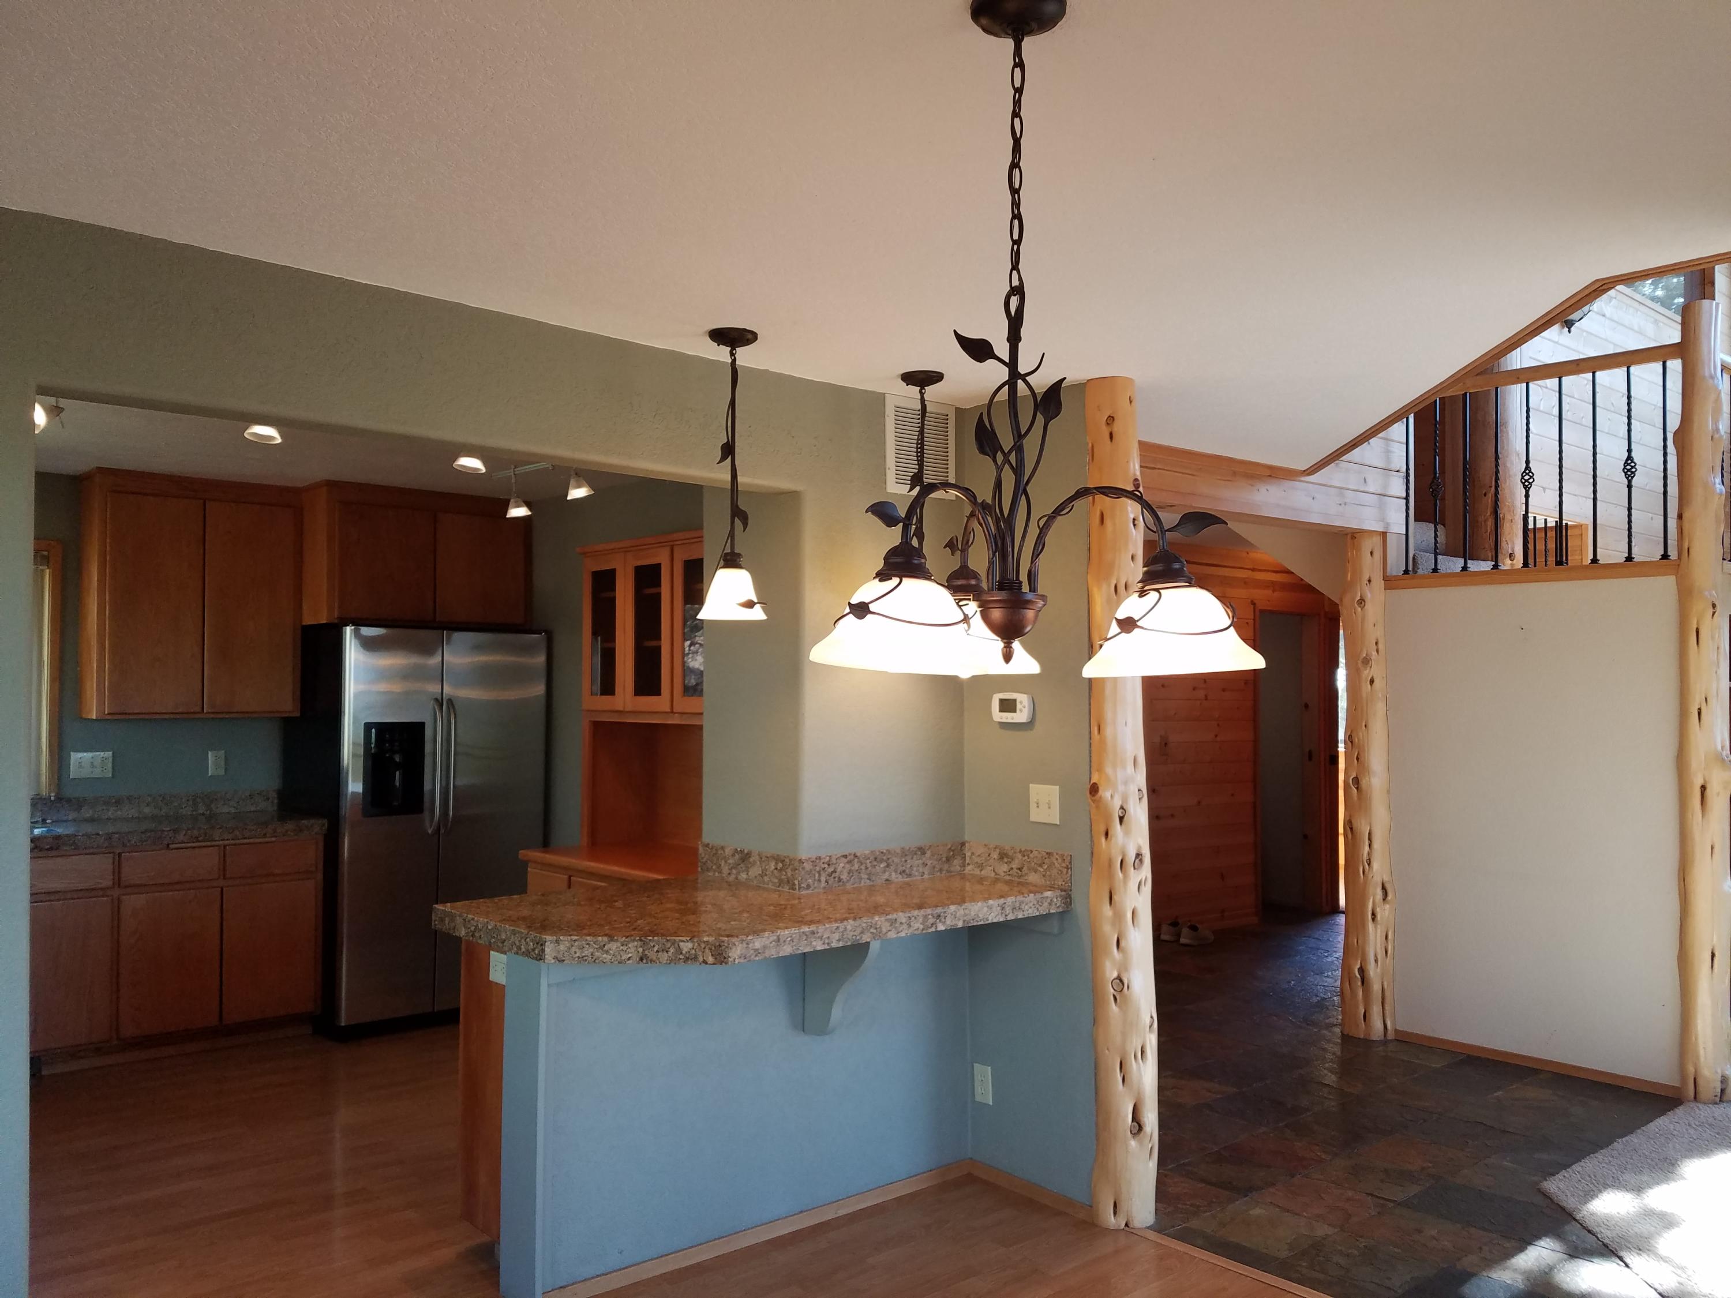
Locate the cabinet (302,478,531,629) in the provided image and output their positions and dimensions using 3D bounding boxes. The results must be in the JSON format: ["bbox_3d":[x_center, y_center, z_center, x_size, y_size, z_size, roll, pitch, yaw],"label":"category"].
[{"bbox_3d":[-2.191,-0.411,6.235,0.968,0.628,0.620,1,-2,-40],"label":"cabinet"}]

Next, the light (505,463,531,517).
[{"bbox_3d":[-1.326,-0.606,4.970,0.098,0.200,0.098,2,-2,-42],"label":"light"}]

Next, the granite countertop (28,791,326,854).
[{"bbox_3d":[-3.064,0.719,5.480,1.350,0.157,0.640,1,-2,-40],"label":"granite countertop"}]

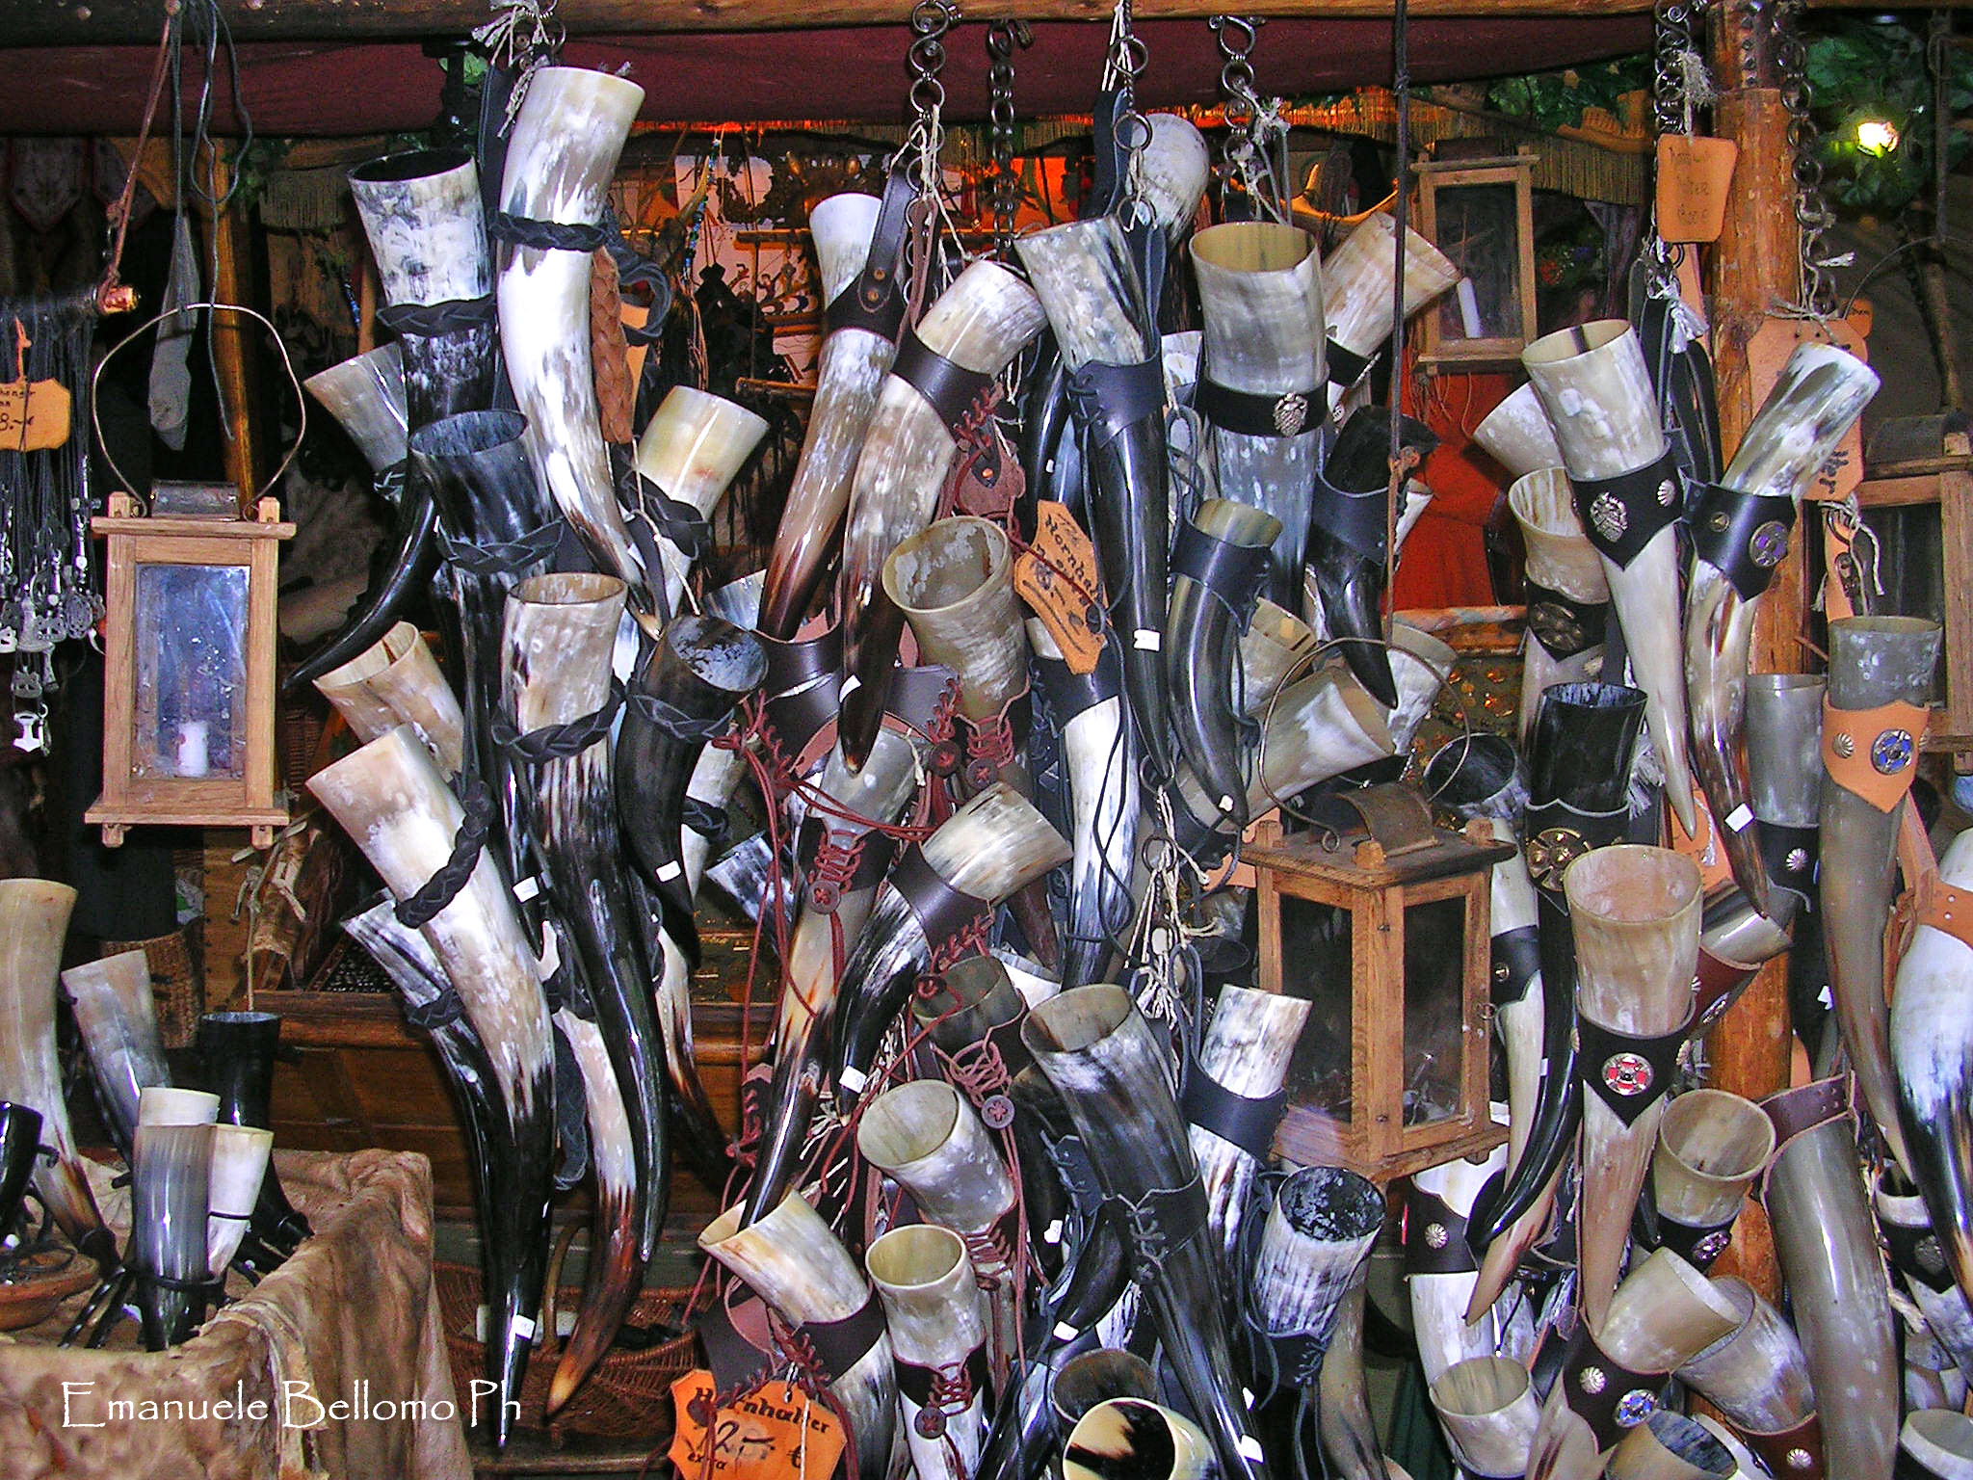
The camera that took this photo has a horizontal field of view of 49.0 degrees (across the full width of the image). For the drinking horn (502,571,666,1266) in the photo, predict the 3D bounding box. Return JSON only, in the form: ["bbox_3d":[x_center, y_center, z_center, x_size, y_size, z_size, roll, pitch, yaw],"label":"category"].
[{"bbox_3d":[-0.258,0.123,1.433,0.087,0.469,0.084,-4,9,0],"label":"drinking horn"}]

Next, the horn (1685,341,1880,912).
[{"bbox_3d":[0.603,-0.093,1.700,0.113,0.443,0.085,14,11,17],"label":"horn"}]

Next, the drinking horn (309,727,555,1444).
[{"bbox_3d":[-0.394,0.256,1.630,0.118,0.539,0.100,-19,11,-11],"label":"drinking horn"}]

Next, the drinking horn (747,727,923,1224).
[{"bbox_3d":[-0.108,0.164,1.471,0.065,0.357,0.067,11,5,0],"label":"drinking horn"}]

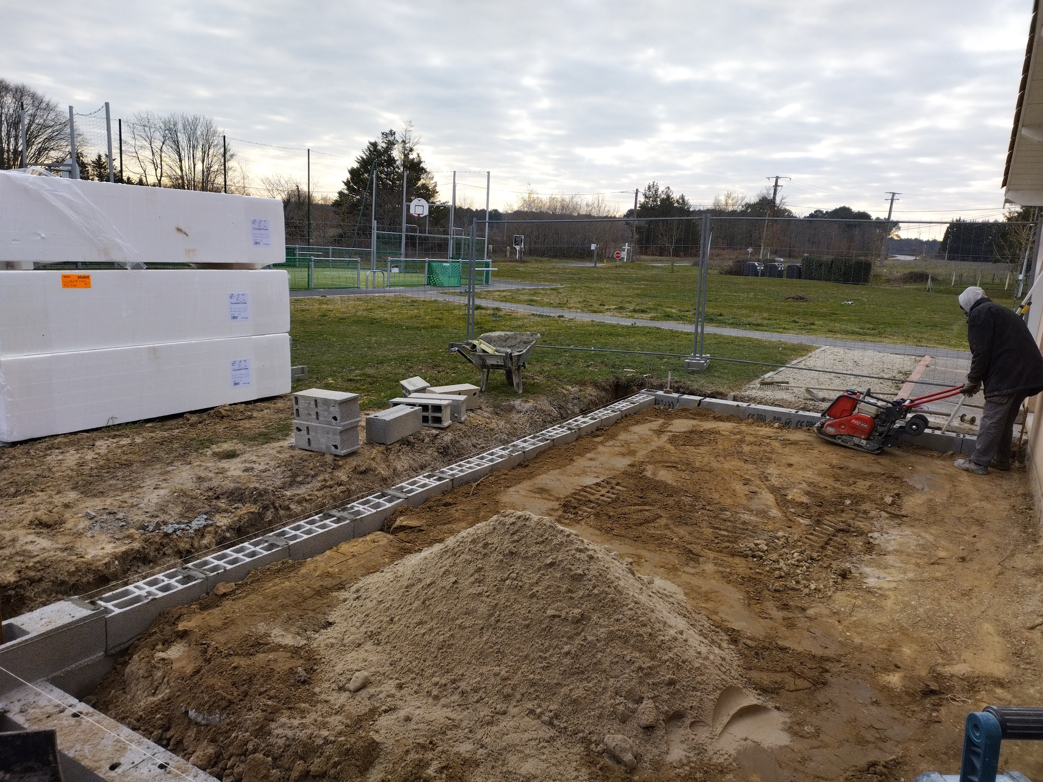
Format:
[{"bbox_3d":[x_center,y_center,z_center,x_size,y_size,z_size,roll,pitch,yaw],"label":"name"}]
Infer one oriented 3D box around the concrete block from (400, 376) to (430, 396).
[{"bbox_3d":[-1.029,0.019,7.120,0.190,0.200,0.494,-15,18,-18],"label":"concrete block"}]

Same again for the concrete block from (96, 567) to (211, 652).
[{"bbox_3d":[-1.770,1.027,3.437,0.200,0.180,0.494,9,13,31],"label":"concrete block"}]

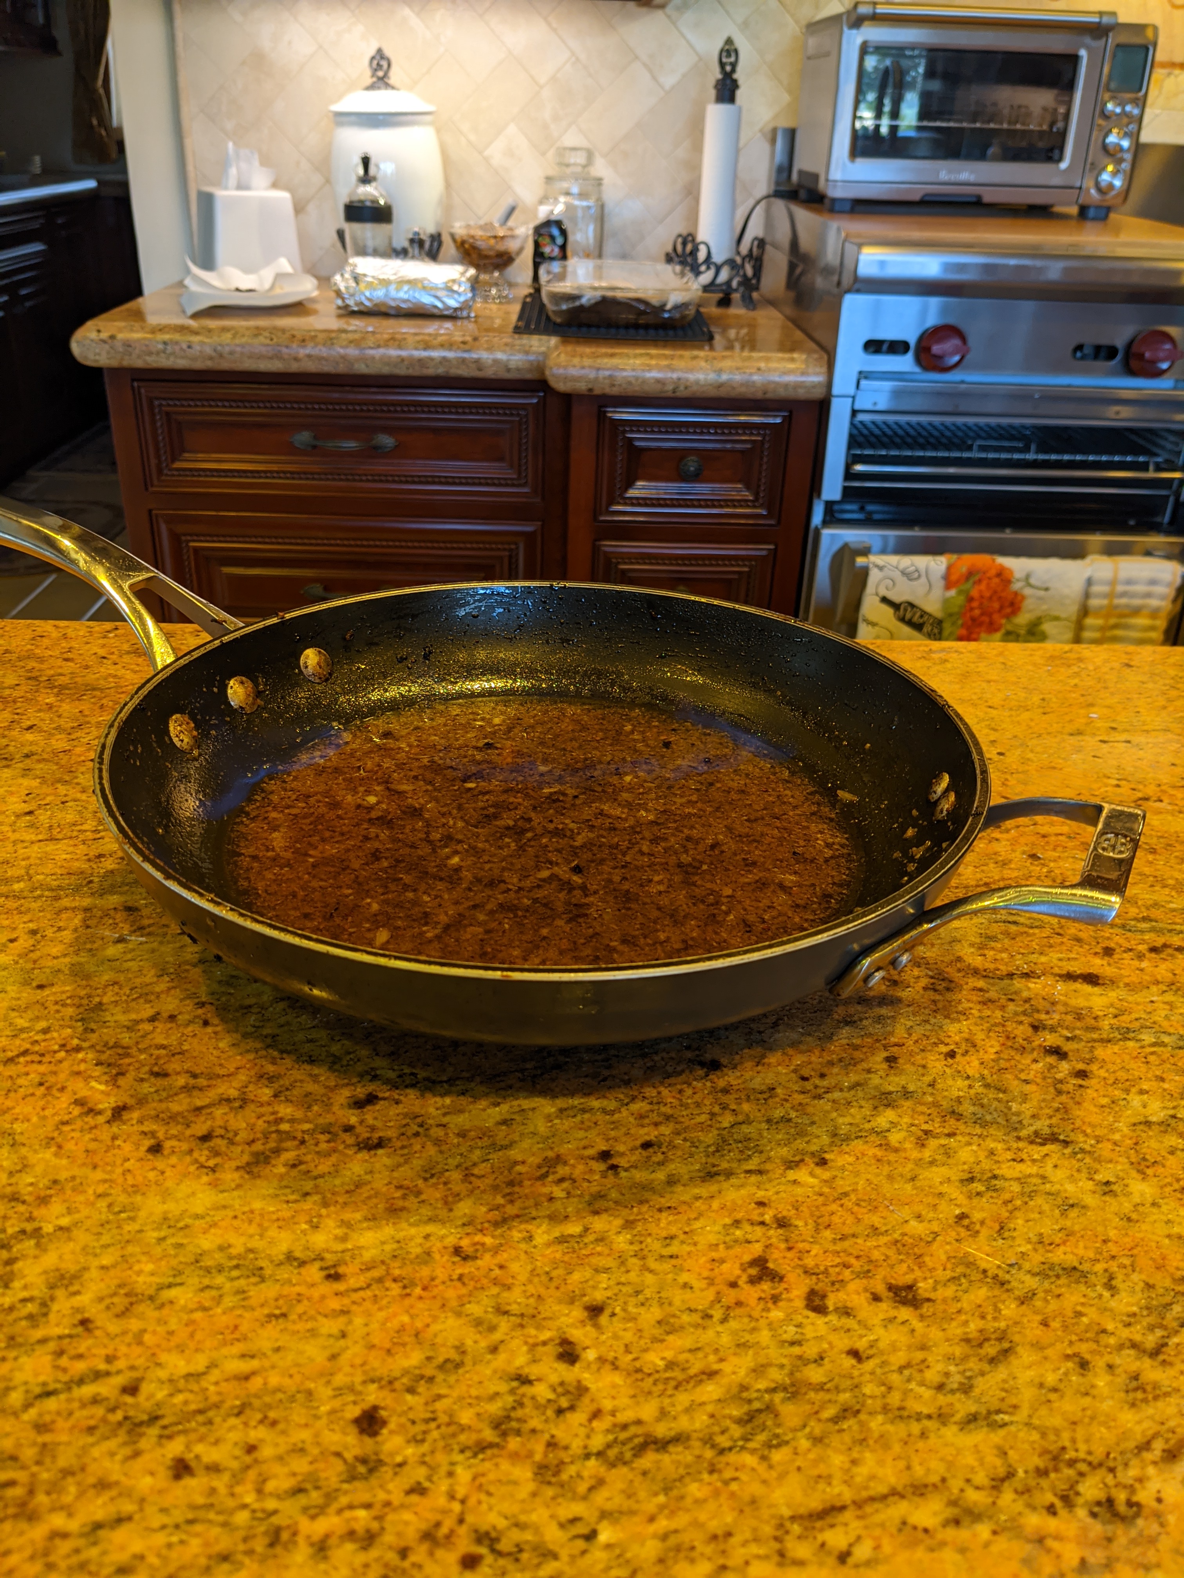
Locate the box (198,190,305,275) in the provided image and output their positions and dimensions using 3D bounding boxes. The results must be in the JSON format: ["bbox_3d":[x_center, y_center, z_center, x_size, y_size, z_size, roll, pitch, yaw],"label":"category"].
[{"bbox_3d":[-0.562,-0.922,2.073,0.139,0.145,0.139,-10,31,-21],"label":"box"}]

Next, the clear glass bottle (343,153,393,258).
[{"bbox_3d":[-0.361,-0.912,1.996,0.079,0.214,0.079,1,29,-2],"label":"clear glass bottle"}]

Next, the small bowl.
[{"bbox_3d":[-0.165,-0.868,2.033,0.137,0.113,0.137,1,29,-2],"label":"small bowl"}]

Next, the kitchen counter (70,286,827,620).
[{"bbox_3d":[-0.226,-0.348,2.150,1.056,0.914,0.743,1,29,-2],"label":"kitchen counter"}]

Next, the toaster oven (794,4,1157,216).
[{"bbox_3d":[0.600,-1.079,1.982,0.470,0.268,0.344,1,29,-2],"label":"toaster oven"}]

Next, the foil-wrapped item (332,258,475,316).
[{"bbox_3d":[-0.290,-0.788,1.936,0.224,0.059,0.164,2,29,1],"label":"foil-wrapped item"}]

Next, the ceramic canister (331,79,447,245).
[{"bbox_3d":[-0.343,-1.018,2.067,0.191,0.322,0.191,1,29,-2],"label":"ceramic canister"}]

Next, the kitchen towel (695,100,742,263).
[{"bbox_3d":[0.211,-0.993,2.077,0.061,0.281,0.061,2,29,-1],"label":"kitchen towel"}]

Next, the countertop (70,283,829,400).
[{"bbox_3d":[-0.213,-0.726,1.944,1.056,0.053,0.743,1,29,-2],"label":"countertop"}]

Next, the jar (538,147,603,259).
[{"bbox_3d":[-0.041,-0.975,2.117,0.109,0.228,0.109,1,29,-2],"label":"jar"}]

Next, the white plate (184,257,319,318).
[{"bbox_3d":[-0.526,-0.768,1.893,0.216,0.049,0.218,1,29,-2],"label":"white plate"}]

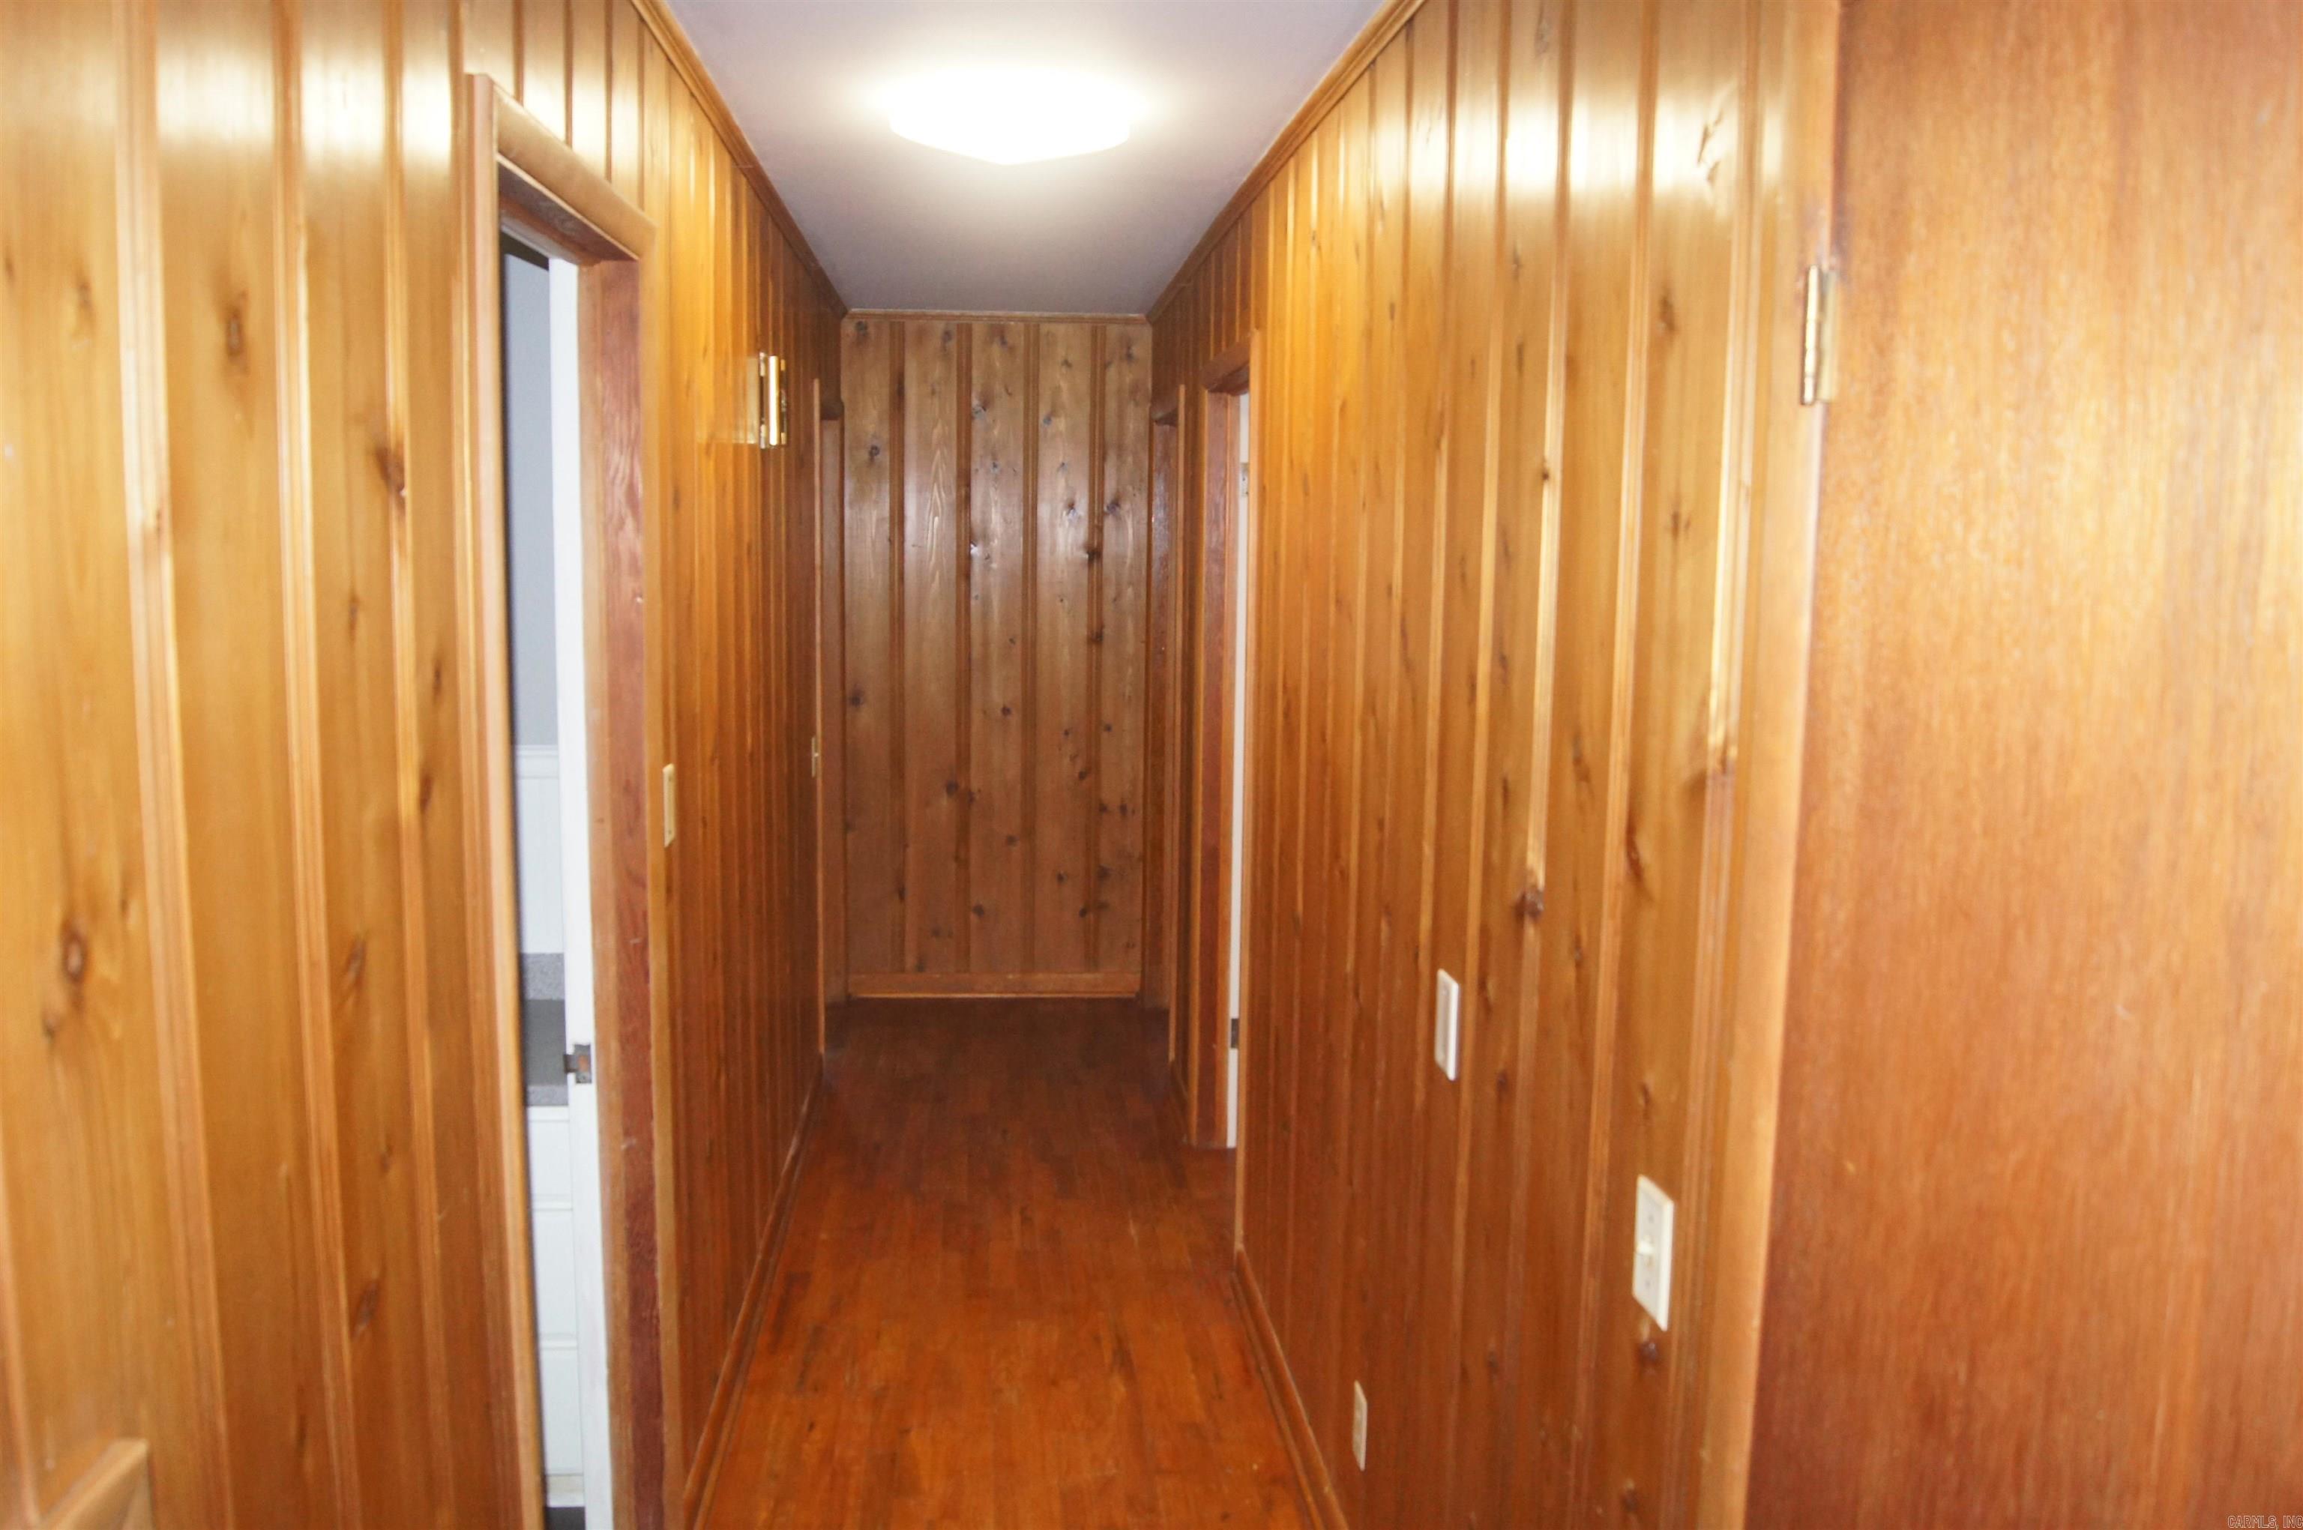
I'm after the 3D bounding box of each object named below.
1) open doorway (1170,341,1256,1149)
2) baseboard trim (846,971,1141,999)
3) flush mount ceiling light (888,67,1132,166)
[{"bbox_3d":[0.227,0.064,4.258,0.140,2.115,0.920,0,8,-6],"label":"open doorway"},{"bbox_3d":[-0.561,0.803,6.289,1.050,0.097,0.022,0,8,-6],"label":"baseboard trim"},{"bbox_3d":[-0.252,-1.133,3.108,0.430,0.100,0.430,0,8,-6],"label":"flush mount ceiling light"}]

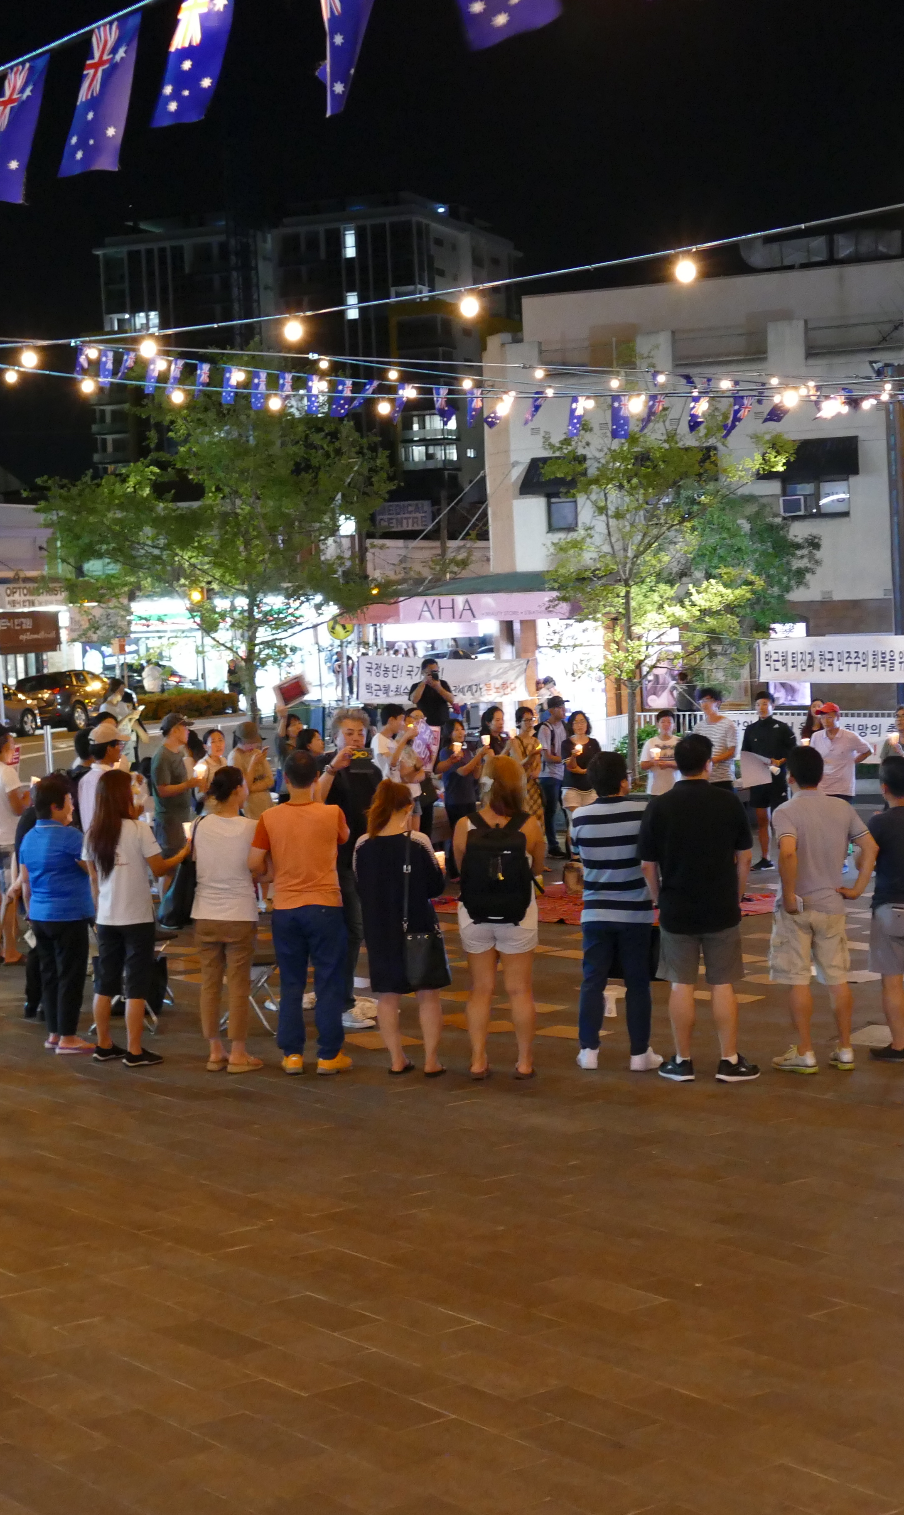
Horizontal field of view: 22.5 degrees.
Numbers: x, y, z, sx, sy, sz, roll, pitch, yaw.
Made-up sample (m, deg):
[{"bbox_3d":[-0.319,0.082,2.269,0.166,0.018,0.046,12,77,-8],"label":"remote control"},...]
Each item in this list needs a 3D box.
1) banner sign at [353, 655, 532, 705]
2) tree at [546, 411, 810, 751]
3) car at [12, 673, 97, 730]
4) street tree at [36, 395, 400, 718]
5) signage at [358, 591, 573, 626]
[{"bbox_3d":[-0.093,-1.002,29.800,2.250,0.600,0.050,-2,3,2],"label":"banner sign"},{"bbox_3d":[2.844,-2.063,29.000,3.400,4.700,3.300,-2,3,0],"label":"tree"},{"bbox_3d":[-10.294,-1.596,63.800,1.870,1.660,4.650,-1,3,25],"label":"car"},{"bbox_3d":[-3.236,-2.339,31.500,4.800,5.200,4.600,-2,3,0],"label":"street tree"},{"bbox_3d":[0.254,-3.302,50.000,4.600,0.630,0.120,-2,3,3],"label":"signage"}]

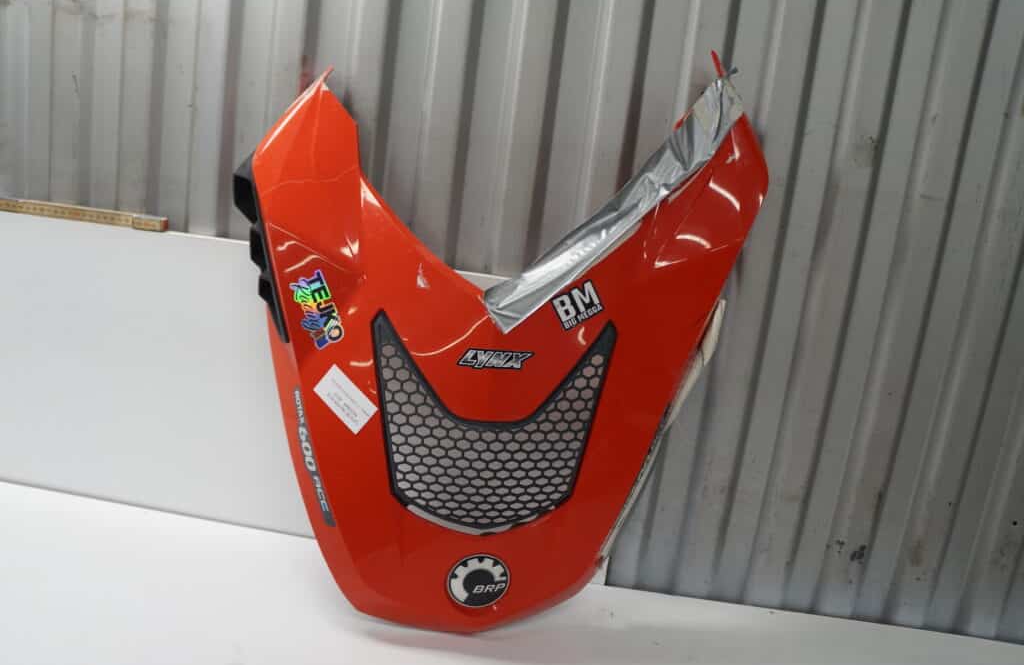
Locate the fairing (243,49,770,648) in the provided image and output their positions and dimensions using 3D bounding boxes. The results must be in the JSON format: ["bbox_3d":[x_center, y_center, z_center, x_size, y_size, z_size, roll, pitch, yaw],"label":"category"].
[{"bbox_3d":[-0.028,0.015,0.990,0.650,0.735,0.175,3,-2,8],"label":"fairing"}]

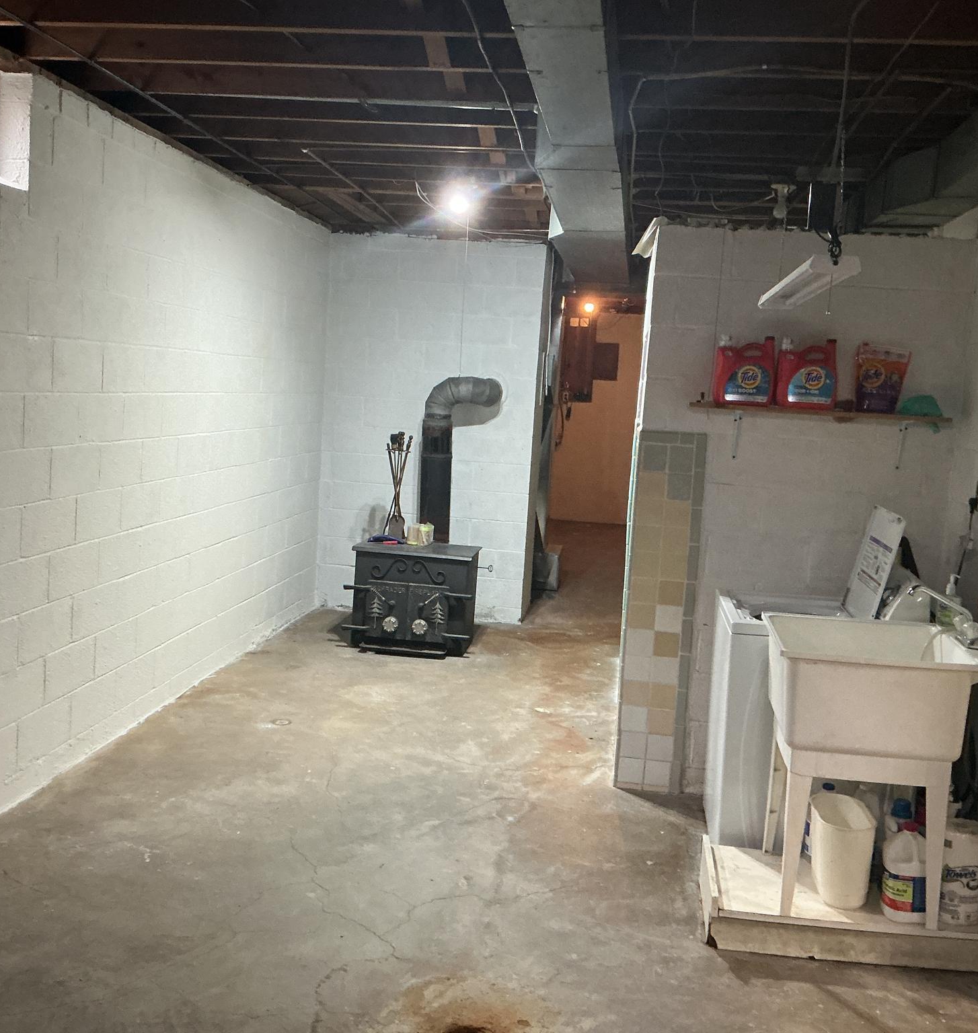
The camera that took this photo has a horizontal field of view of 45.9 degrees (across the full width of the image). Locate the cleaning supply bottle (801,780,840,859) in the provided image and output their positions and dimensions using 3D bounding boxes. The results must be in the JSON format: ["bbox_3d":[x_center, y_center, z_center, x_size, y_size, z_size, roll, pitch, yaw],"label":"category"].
[{"bbox_3d":[1.142,1.042,3.895,0.145,0.280,0.120,4,6,7],"label":"cleaning supply bottle"}]

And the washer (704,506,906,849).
[{"bbox_3d":[1.211,0.624,4.309,0.690,1.260,0.690,4,6,7],"label":"washer"}]

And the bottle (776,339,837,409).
[{"bbox_3d":[1.224,-0.549,4.462,0.220,0.272,0.130,4,6,7],"label":"bottle"}]

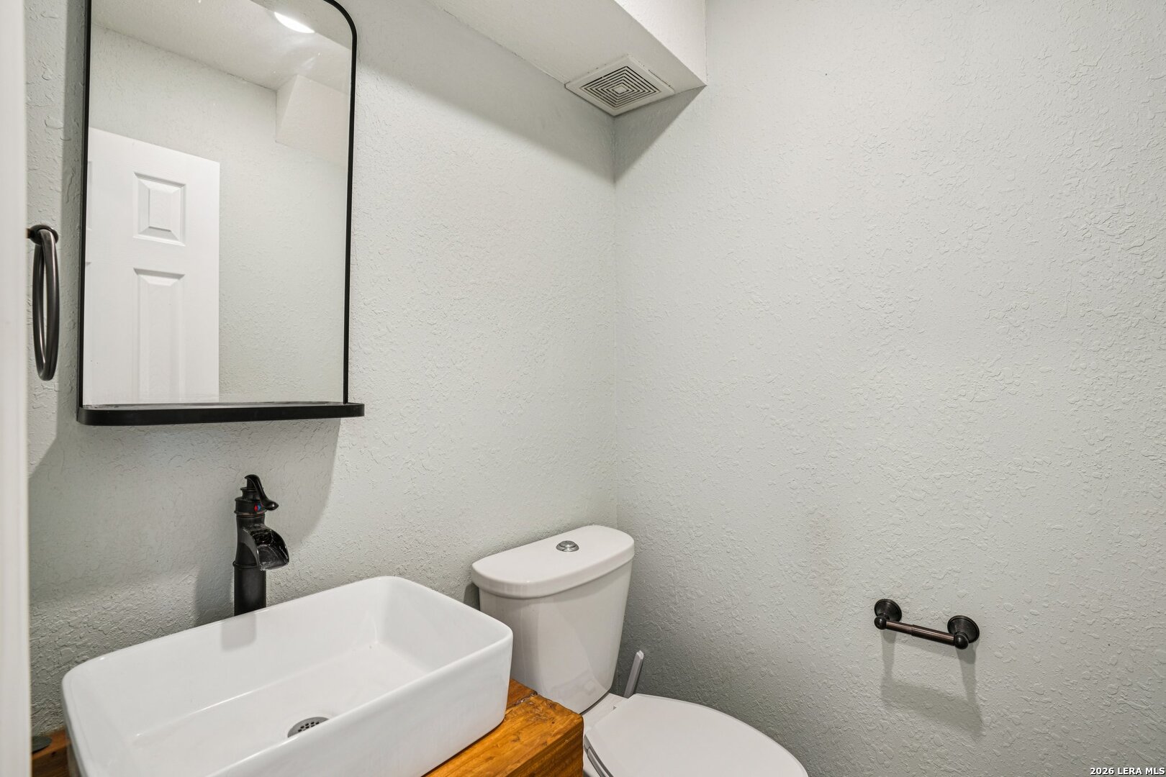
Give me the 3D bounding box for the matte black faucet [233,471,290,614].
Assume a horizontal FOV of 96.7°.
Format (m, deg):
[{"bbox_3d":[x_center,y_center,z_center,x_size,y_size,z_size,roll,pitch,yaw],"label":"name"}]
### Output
[{"bbox_3d":[-0.539,0.317,0.861,0.125,0.337,0.053,0,0,40],"label":"matte black faucet"}]

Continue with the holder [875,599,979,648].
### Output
[{"bbox_3d":[0.777,0.545,1.188,0.212,0.061,0.089,0,0,40],"label":"holder"}]

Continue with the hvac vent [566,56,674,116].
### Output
[{"bbox_3d":[0.120,-0.953,1.638,0.238,0.019,0.238,0,0,40],"label":"hvac vent"}]

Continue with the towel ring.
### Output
[{"bbox_3d":[-0.575,-0.097,0.518,0.158,0.178,0.080,0,0,40],"label":"towel ring"}]

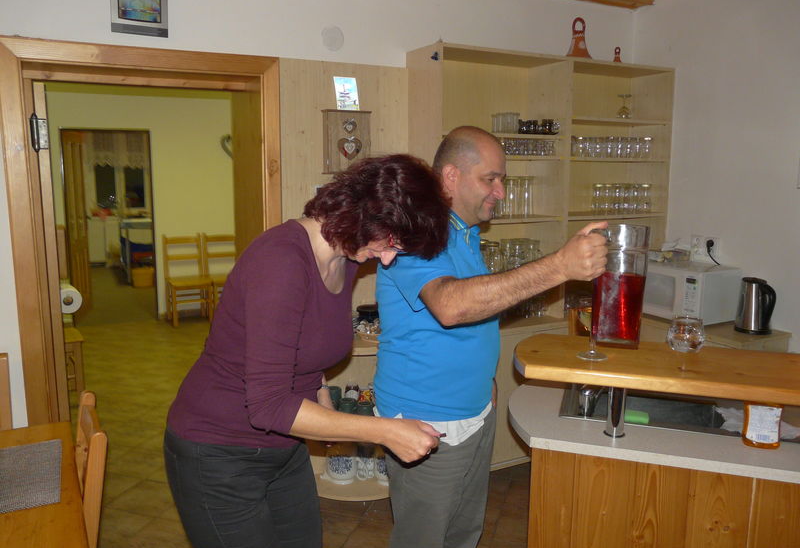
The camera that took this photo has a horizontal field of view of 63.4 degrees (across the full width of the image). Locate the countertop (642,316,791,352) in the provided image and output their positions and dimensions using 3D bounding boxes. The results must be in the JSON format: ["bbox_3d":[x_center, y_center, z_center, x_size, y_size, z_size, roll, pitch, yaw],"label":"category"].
[{"bbox_3d":[1.573,0.659,3.471,0.380,0.828,0.740,-5,11,-28],"label":"countertop"}]

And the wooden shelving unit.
[{"bbox_3d":[0.762,-0.037,3.508,1.500,2.137,0.350,-5,11,-28],"label":"wooden shelving unit"}]

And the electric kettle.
[{"bbox_3d":[1.750,0.159,3.180,0.155,0.257,0.205,-5,11,-28],"label":"electric kettle"}]

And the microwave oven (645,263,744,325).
[{"bbox_3d":[1.551,0.086,3.529,0.295,0.278,0.460,-5,11,-28],"label":"microwave oven"}]

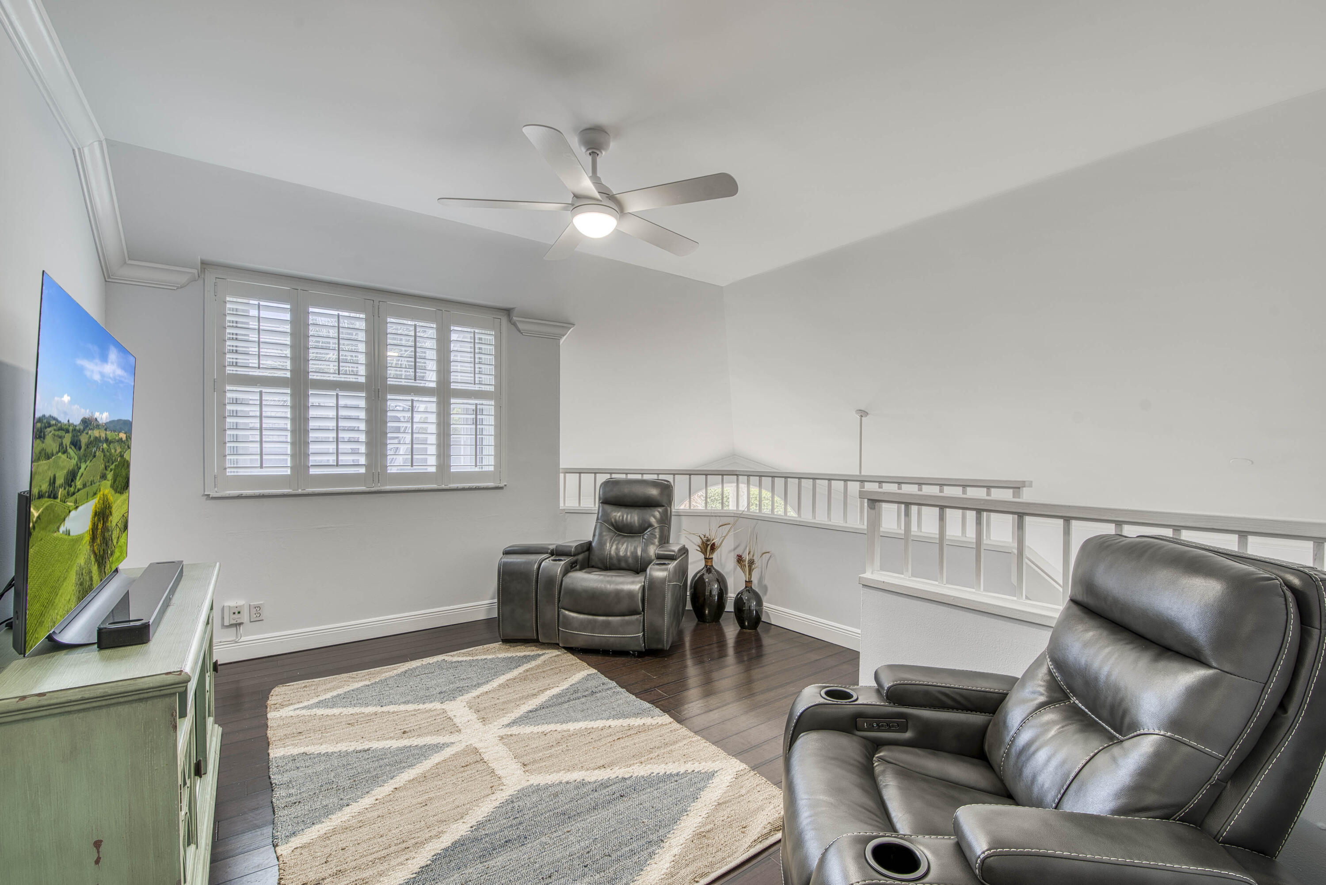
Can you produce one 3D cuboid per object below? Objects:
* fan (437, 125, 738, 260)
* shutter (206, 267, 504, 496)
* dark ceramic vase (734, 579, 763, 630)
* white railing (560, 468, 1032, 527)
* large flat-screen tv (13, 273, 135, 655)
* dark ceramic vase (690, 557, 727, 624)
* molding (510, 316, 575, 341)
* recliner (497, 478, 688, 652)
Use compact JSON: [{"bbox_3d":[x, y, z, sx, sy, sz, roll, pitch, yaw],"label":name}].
[{"bbox_3d":[-0.299,-1.122,2.405,1.270,0.485,1.270,0,-1,0],"label":"fan"},{"bbox_3d":[-1.936,-0.349,3.716,1.752,1.334,0.090,1,-1,-35],"label":"shutter"},{"bbox_3d":[0.614,1.156,3.970,0.207,0.345,0.207,0,-1,0],"label":"dark ceramic vase"},{"bbox_3d":[0.675,0.397,3.906,3.217,0.365,0.786,-1,-1,34],"label":"white railing"},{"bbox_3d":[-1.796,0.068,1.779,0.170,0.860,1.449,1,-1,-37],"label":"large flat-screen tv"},{"bbox_3d":[0.346,1.098,4.161,0.280,0.465,0.280,0,-1,0],"label":"dark ceramic vase"},{"bbox_3d":[-0.944,-0.900,4.405,0.514,0.116,0.085,1,-1,-35],"label":"molding"},{"bbox_3d":[-0.452,0.794,3.926,1.140,1.060,0.920,0,-1,8],"label":"recliner"}]

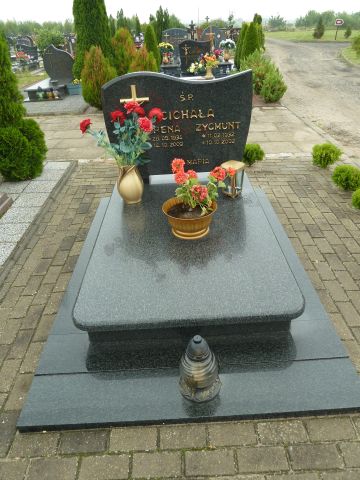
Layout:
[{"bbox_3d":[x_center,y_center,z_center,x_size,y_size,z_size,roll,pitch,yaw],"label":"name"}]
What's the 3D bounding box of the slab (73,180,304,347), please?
[{"bbox_3d":[0.029,-0.005,2.359,1.130,0.210,1.695,-4,33,1],"label":"slab"}]

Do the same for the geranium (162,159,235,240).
[{"bbox_3d":[0.102,-0.267,2.155,0.430,0.450,0.360,-4,33,1],"label":"geranium"}]

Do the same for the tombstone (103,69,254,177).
[{"bbox_3d":[-0.006,-0.886,2.757,1.100,0.830,0.100,-4,33,1],"label":"tombstone"}]

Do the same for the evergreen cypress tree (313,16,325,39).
[{"bbox_3d":[10.412,-16.027,26.183,0.870,1.430,0.870,-3,32,0],"label":"evergreen cypress tree"}]

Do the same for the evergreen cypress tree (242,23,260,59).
[{"bbox_3d":[2.050,-5.515,10.046,0.500,1.340,0.500,-3,32,0],"label":"evergreen cypress tree"}]

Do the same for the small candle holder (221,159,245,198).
[{"bbox_3d":[0.400,-0.452,2.597,0.125,0.230,0.125,25,44,37],"label":"small candle holder"}]

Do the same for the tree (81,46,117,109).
[{"bbox_3d":[-1.675,-3.350,7.132,0.780,1.100,0.780,-3,32,0],"label":"tree"}]

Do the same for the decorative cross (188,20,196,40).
[{"bbox_3d":[0.434,-7.244,11.995,0.260,0.620,0.090,-3,32,0],"label":"decorative cross"}]

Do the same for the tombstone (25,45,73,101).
[{"bbox_3d":[-3.166,-4.235,8.670,1.020,1.080,1.800,-3,32,0],"label":"tombstone"}]

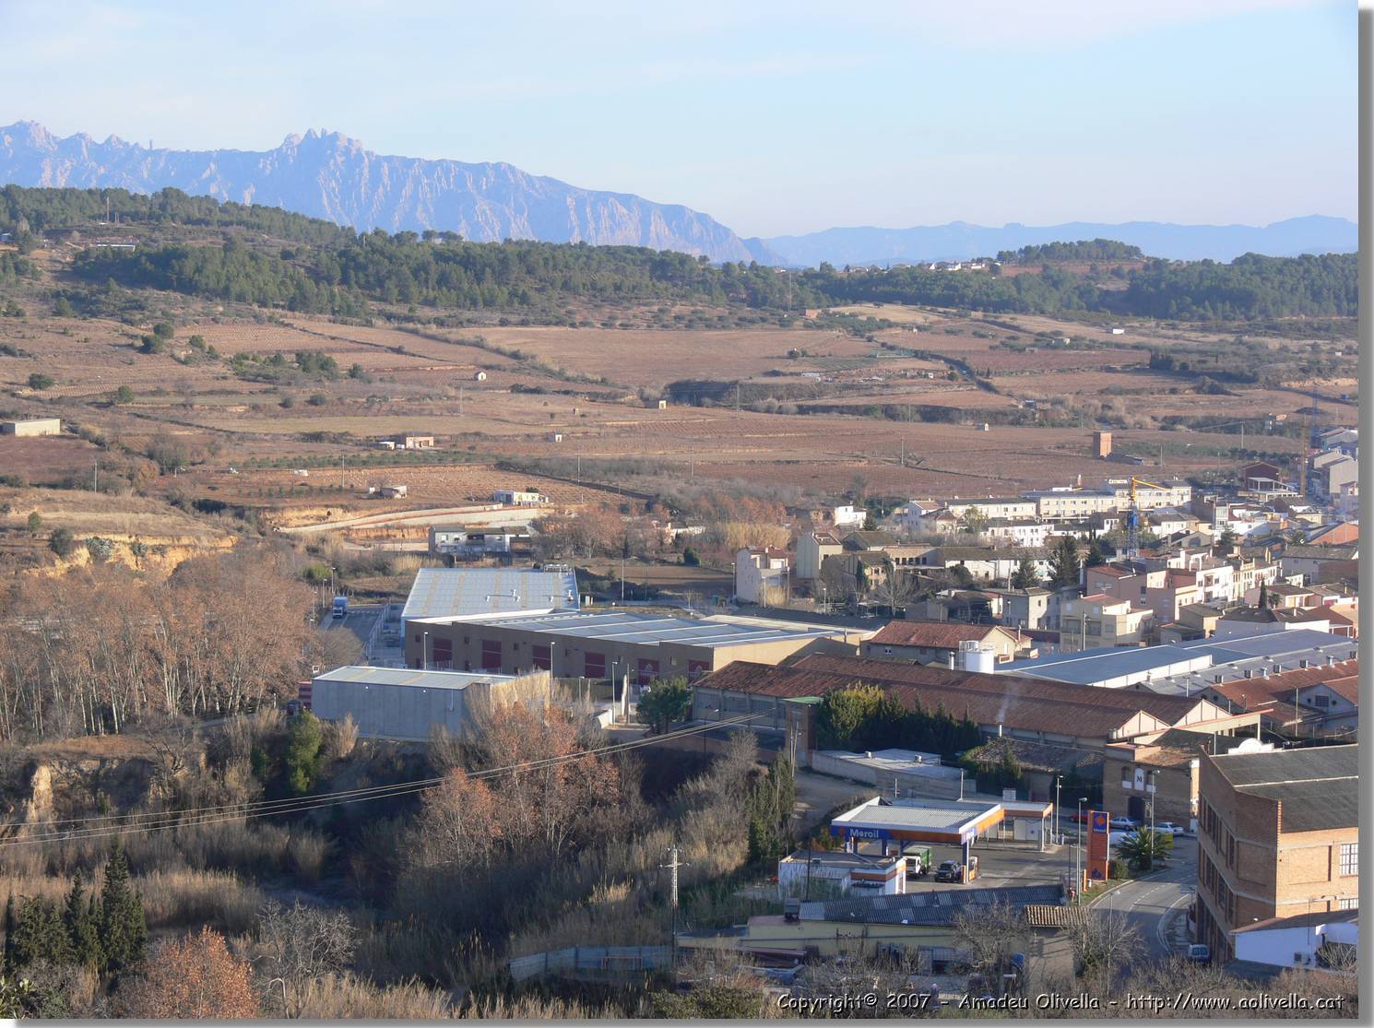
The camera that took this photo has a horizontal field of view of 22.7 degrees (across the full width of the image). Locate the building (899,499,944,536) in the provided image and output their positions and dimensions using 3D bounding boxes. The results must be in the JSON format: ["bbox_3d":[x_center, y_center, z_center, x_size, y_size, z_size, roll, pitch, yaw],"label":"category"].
[{"bbox_3d":[61.070,1.340,885.180,7.800,8.700,7.800,-3,5,-40],"label":"building"}]

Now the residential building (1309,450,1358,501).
[{"bbox_3d":[188.651,-11.000,991.961,12.500,13.500,10.500,-2,4,-25],"label":"residential building"}]

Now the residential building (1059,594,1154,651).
[{"bbox_3d":[71.570,18.290,582.310,11.200,9.200,10.500,4,5,42],"label":"residential building"}]

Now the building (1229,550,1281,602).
[{"bbox_3d":[119.370,13.870,743.140,10.000,8.800,19.500,3,5,40],"label":"building"}]

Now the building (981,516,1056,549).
[{"bbox_3d":[86.514,4.715,901.883,19.500,7.400,7.500,-1,4,-22],"label":"building"}]

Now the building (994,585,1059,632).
[{"bbox_3d":[63.802,17.530,637.557,7.000,7.300,9.300,3,5,42],"label":"building"}]

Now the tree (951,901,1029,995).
[{"bbox_3d":[23.480,33.680,264.740,5.800,7.000,5.800,0,4,0],"label":"tree"}]

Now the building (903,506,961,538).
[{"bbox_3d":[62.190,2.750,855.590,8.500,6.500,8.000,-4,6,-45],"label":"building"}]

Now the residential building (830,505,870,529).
[{"bbox_3d":[42.080,0.570,894.400,7.800,6.000,7.000,-1,4,-20],"label":"residential building"}]

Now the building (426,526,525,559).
[{"bbox_3d":[-48.650,6.120,795.890,21.300,6.300,8.000,-1,4,-12],"label":"building"}]

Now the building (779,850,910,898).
[{"bbox_3d":[16.460,38.310,358.530,12.100,3.800,7.200,2,4,23],"label":"building"}]

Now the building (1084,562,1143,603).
[{"bbox_3d":[77.570,15.760,617.150,6.800,11.000,8.800,4,5,42],"label":"building"}]

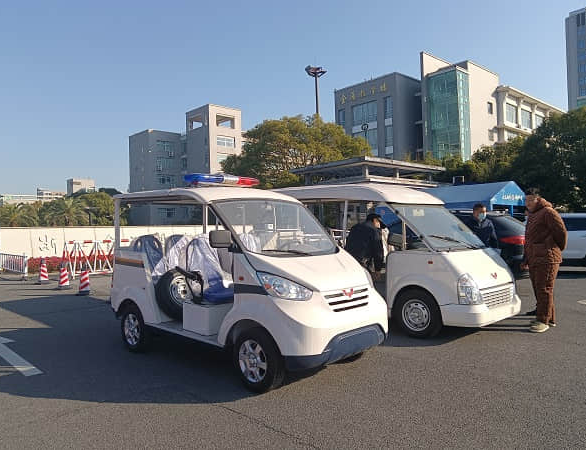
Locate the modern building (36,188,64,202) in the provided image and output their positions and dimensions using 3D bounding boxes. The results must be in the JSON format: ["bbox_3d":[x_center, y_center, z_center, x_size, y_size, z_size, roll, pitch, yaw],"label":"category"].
[{"bbox_3d":[-137.807,-5.819,267.466,10.000,28.719,11.703,-2,-1,44],"label":"modern building"}]

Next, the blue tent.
[{"bbox_3d":[6.347,-0.070,20.114,6.000,3.109,4.284,-2,-1,44],"label":"blue tent"}]

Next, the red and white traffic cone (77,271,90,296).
[{"bbox_3d":[-4.848,1.256,10.884,0.350,0.700,0.350,-1,-1,-24],"label":"red and white traffic cone"}]

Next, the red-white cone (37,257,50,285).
[{"bbox_3d":[-7.372,1.359,13.818,0.350,0.700,0.350,-1,-1,-28],"label":"red-white cone"}]

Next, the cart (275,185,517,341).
[{"bbox_3d":[1.206,0.381,7.096,1.529,2.055,3.960,0,-1,-45],"label":"cart"}]

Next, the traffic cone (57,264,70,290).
[{"bbox_3d":[-6.002,1.303,12.228,0.350,0.700,0.350,-1,-1,-26],"label":"traffic cone"}]

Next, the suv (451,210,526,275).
[{"bbox_3d":[5.134,0.571,14.686,4.700,1.720,1.870,-2,-1,44],"label":"suv"}]

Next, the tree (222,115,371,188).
[{"bbox_3d":[0.317,-3.209,34.965,11.000,10.110,10.500,-1,-1,0],"label":"tree"}]

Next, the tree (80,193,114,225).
[{"bbox_3d":[-14.858,-0.143,35.983,3.300,4.715,3.300,-1,-1,0],"label":"tree"}]

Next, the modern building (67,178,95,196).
[{"bbox_3d":[-88.876,-6.225,196.230,9.000,25.121,9.158,-2,-1,44],"label":"modern building"}]

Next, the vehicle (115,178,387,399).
[{"bbox_3d":[-0.598,0.424,5.166,3.226,1.995,1.469,-2,-1,44],"label":"vehicle"}]

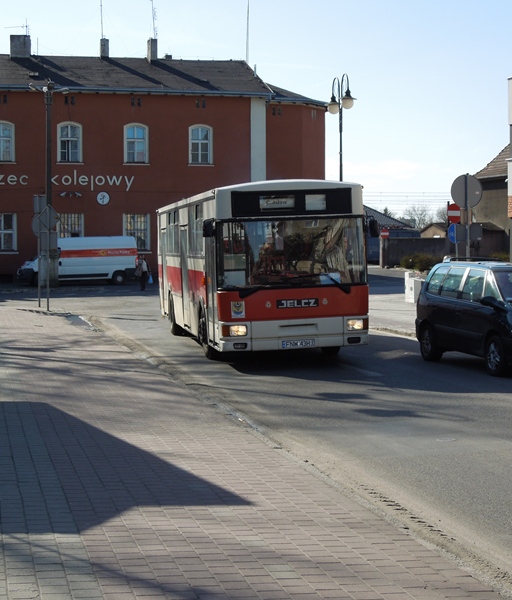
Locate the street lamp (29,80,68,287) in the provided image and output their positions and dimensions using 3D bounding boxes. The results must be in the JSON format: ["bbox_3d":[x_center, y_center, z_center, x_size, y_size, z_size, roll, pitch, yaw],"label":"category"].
[{"bbox_3d":[-10.098,-5.637,60.811,1.950,10.059,0.900,0,2,0],"label":"street lamp"}]

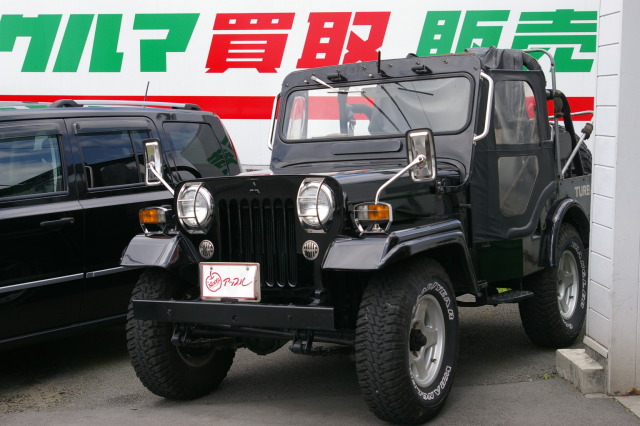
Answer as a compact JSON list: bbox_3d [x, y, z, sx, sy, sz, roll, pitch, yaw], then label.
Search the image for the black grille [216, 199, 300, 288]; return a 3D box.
[{"bbox_3d":[-0.283,0.138,4.996,0.434,0.414,0.061,-1,3,31],"label":"black grille"}]

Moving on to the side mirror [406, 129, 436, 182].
[{"bbox_3d":[0.450,-0.258,4.737,0.141,0.242,0.056,-2,3,13],"label":"side mirror"}]

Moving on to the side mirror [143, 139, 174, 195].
[{"bbox_3d":[-0.862,-0.254,5.514,0.151,0.242,0.061,0,4,43],"label":"side mirror"}]

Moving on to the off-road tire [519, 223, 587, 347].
[{"bbox_3d":[1.459,0.448,6.649,0.242,0.752,0.757,-1,3,31],"label":"off-road tire"}]

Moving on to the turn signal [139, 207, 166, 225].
[{"bbox_3d":[-0.821,0.013,5.316,0.167,0.077,0.076,-1,3,31],"label":"turn signal"}]

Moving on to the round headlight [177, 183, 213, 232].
[{"bbox_3d":[-0.607,-0.029,5.133,0.207,0.227,0.111,-1,3,31],"label":"round headlight"}]

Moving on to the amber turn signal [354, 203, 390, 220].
[{"bbox_3d":[0.237,-0.005,4.689,0.167,0.079,0.076,-1,3,31],"label":"amber turn signal"}]

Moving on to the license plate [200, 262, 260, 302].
[{"bbox_3d":[-0.403,0.314,4.786,0.333,0.173,0.015,-1,3,31],"label":"license plate"}]

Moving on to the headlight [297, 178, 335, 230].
[{"bbox_3d":[-0.020,-0.038,4.785,0.207,0.227,0.111,-1,3,31],"label":"headlight"}]

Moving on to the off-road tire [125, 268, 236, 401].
[{"bbox_3d":[-0.708,0.597,5.559,0.242,0.752,0.757,-1,3,28],"label":"off-road tire"}]

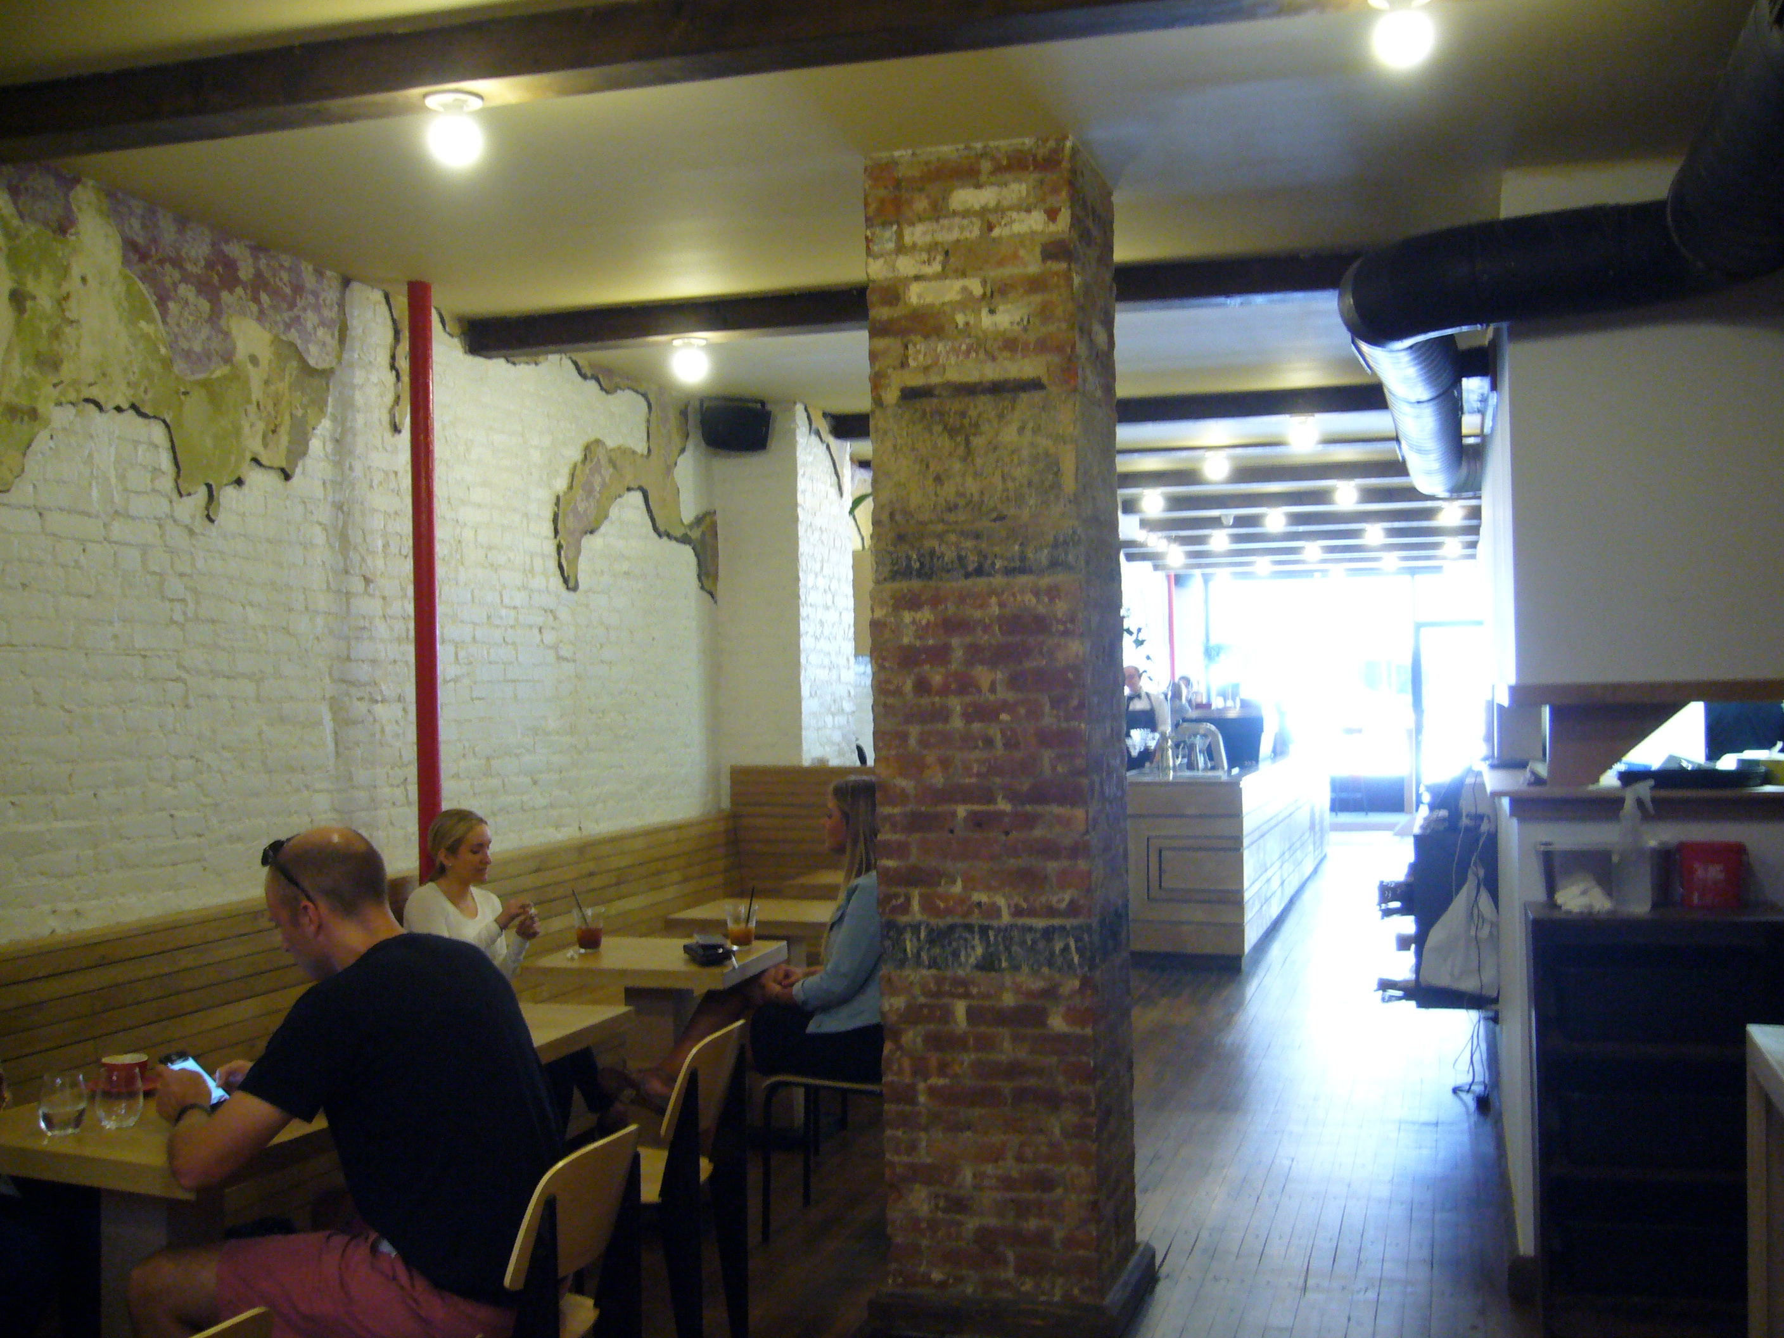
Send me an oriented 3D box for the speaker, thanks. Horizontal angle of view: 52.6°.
[{"bbox_3d":[-0.697,-1.064,7.967,0.310,0.220,0.210,-1,4,-15],"label":"speaker"}]

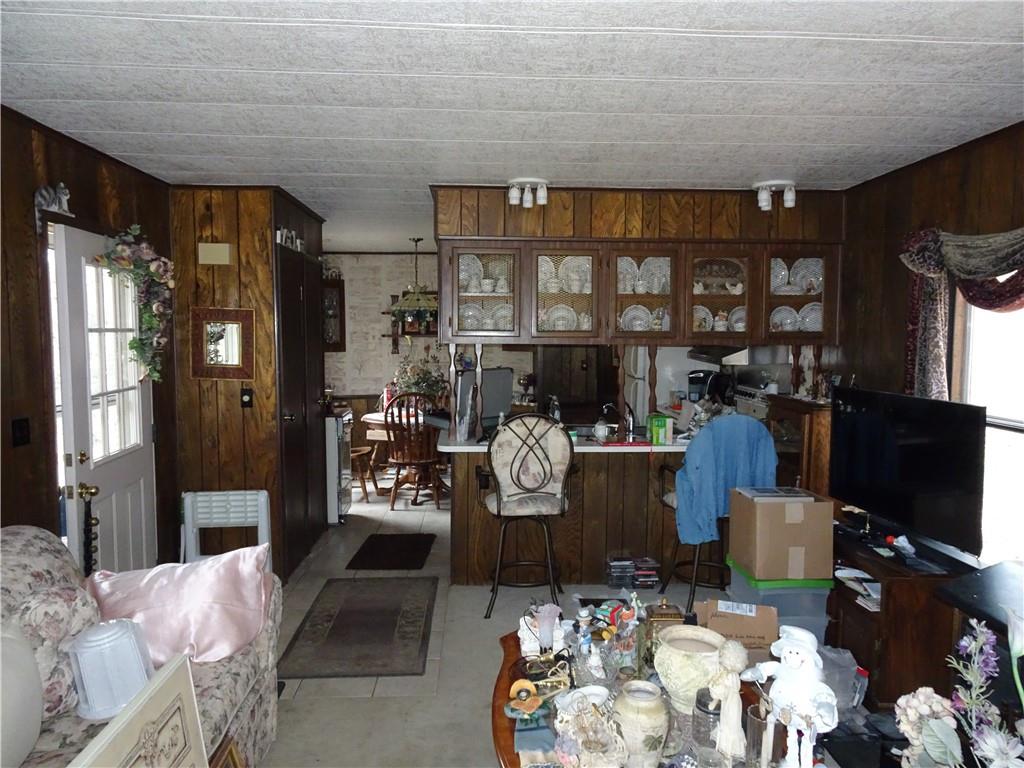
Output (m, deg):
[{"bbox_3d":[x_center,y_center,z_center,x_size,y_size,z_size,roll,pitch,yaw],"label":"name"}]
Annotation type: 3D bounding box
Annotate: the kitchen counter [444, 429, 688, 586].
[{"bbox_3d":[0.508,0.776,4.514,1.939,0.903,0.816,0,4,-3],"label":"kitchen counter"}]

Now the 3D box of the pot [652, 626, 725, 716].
[{"bbox_3d":[0.515,0.846,2.082,0.210,0.205,0.210,0,4,0],"label":"pot"}]

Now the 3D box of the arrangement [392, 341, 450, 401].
[{"bbox_3d":[-0.871,-0.063,6.728,0.520,0.700,0.500,0,4,-3],"label":"arrangement"}]

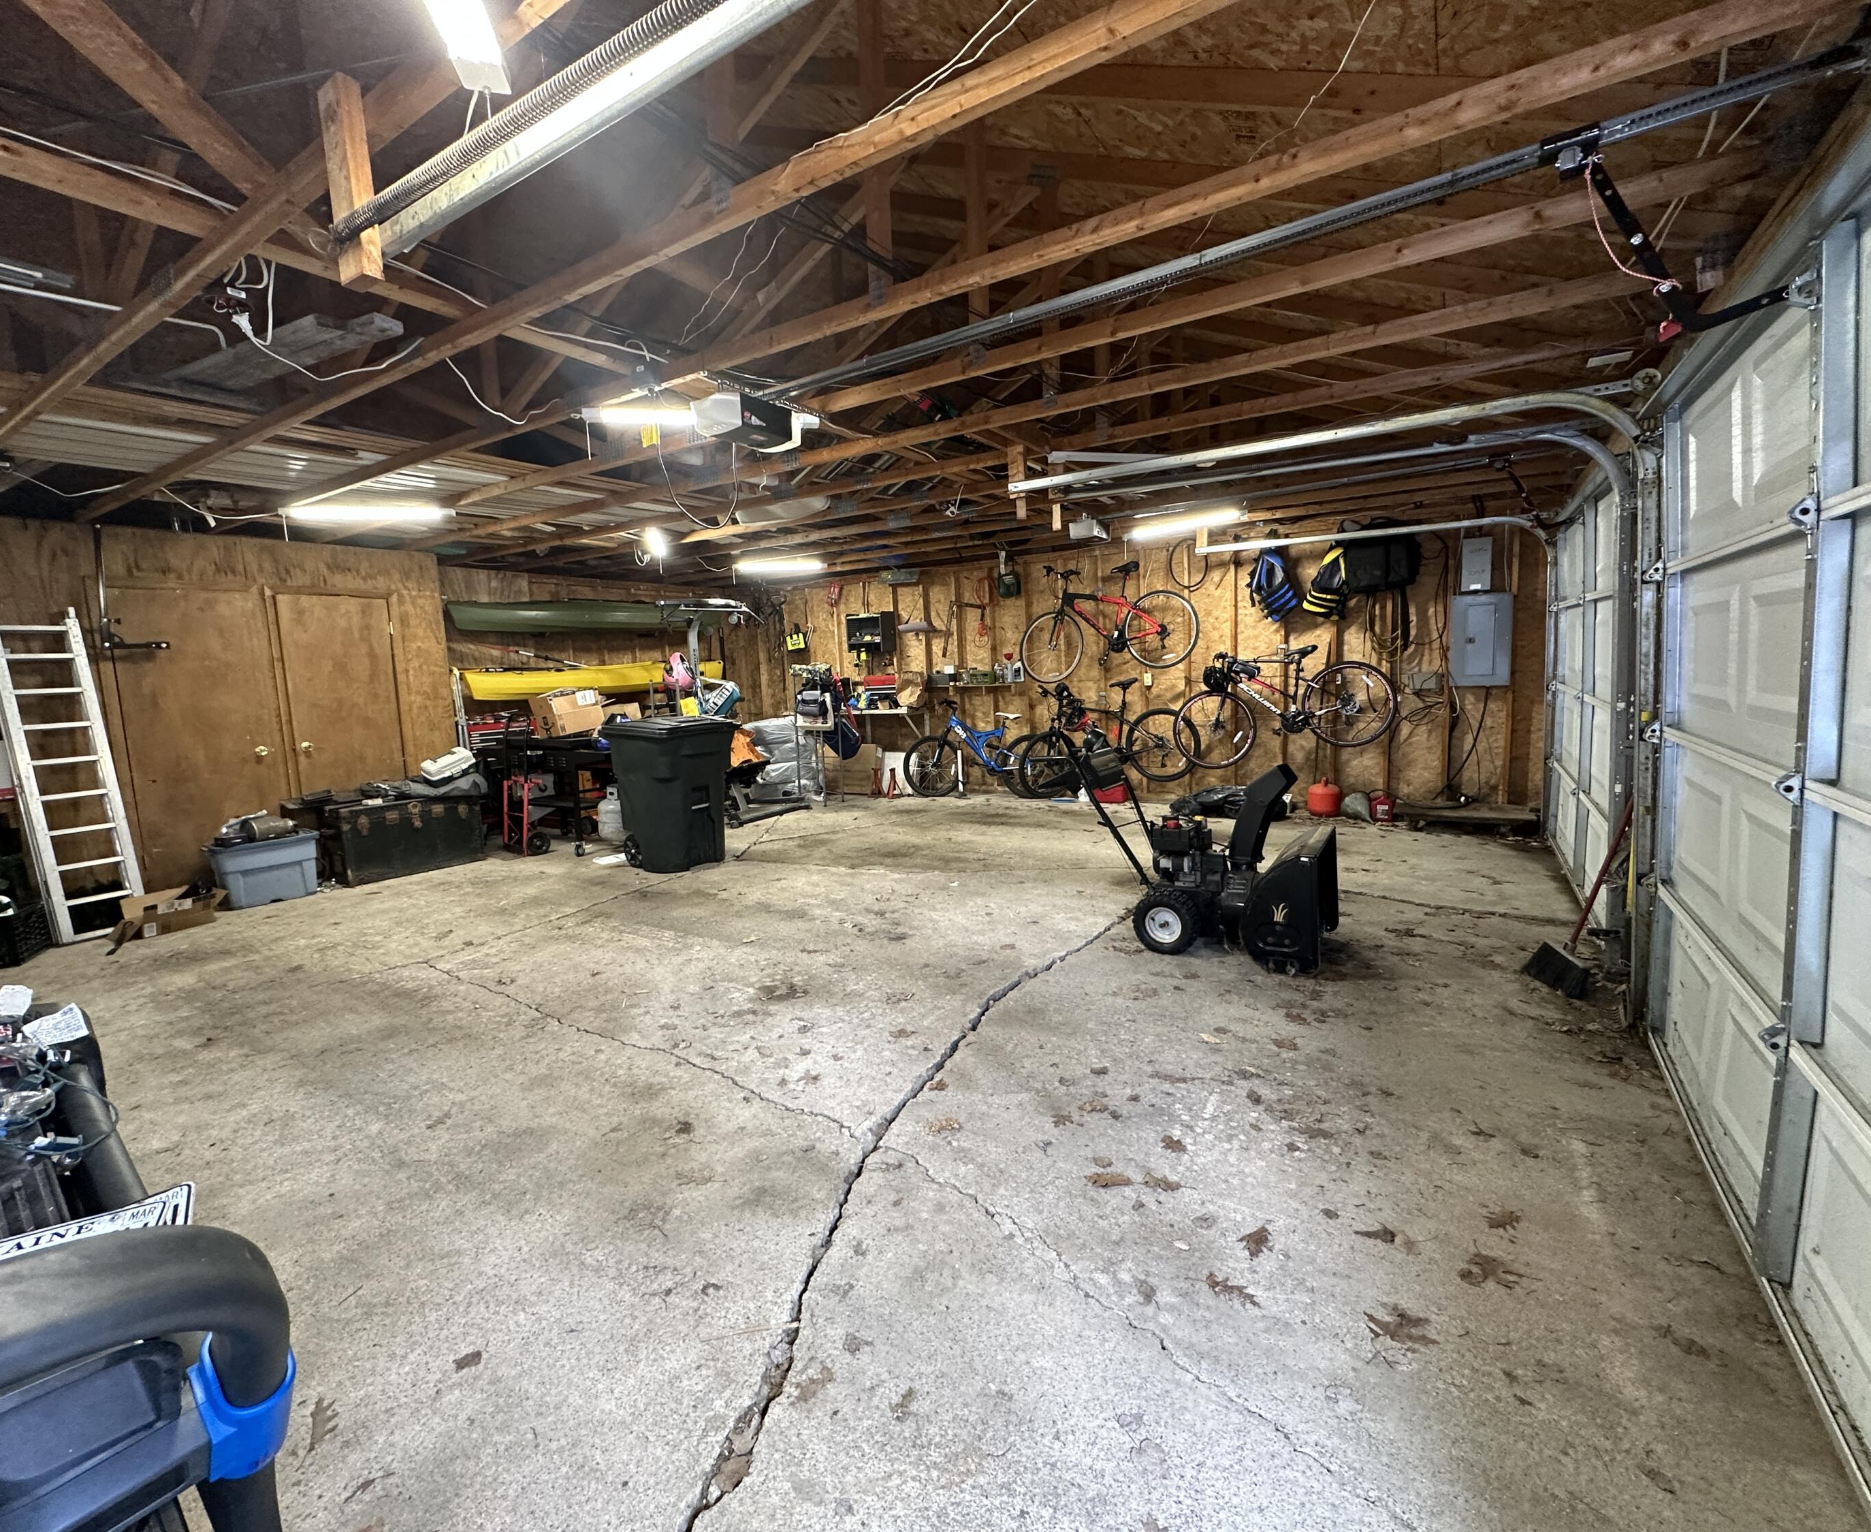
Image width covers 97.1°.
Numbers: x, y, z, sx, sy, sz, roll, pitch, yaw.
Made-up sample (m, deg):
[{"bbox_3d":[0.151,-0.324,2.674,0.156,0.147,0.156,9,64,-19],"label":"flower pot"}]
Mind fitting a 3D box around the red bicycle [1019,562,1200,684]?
[{"bbox_3d":[1.547,-1.345,7.649,1.760,1.030,0.620,-4,4,36],"label":"red bicycle"}]

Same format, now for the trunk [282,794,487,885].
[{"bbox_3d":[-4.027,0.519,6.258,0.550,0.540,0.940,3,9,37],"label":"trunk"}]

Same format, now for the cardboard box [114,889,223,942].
[{"bbox_3d":[-4.650,0.882,5.011,0.300,0.210,0.430,-1,6,20],"label":"cardboard box"}]

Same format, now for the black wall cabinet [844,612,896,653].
[{"bbox_3d":[-0.703,-1.484,9.247,0.470,0.430,0.260,1,8,32],"label":"black wall cabinet"}]

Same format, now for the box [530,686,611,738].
[{"bbox_3d":[-3.394,-0.475,7.665,0.340,0.335,0.490,2,15,34],"label":"box"}]

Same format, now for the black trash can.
[{"bbox_3d":[-1.971,0.202,6.214,0.730,1.060,0.660,1,7,32],"label":"black trash can"}]

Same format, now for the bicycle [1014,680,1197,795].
[{"bbox_3d":[1.579,-0.202,7.845,1.820,1.150,0.600,1,7,32],"label":"bicycle"}]

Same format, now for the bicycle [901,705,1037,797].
[{"bbox_3d":[0.495,-0.171,8.652,1.730,1.020,0.580,0,7,25],"label":"bicycle"}]

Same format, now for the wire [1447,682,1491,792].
[{"bbox_3d":[4.157,-0.199,6.453,0.260,0.840,0.080,1,7,32],"label":"wire"}]

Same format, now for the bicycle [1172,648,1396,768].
[{"bbox_3d":[2.832,-0.534,6.883,1.740,0.965,0.600,-12,0,35],"label":"bicycle"}]

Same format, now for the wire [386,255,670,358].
[{"bbox_3d":[-1.291,-1.457,2.745,0.070,0.090,1.020,2,8,32],"label":"wire"}]

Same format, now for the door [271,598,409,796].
[{"bbox_3d":[-4.487,-0.255,6.360,0.050,2.040,0.760,1,7,32],"label":"door"}]

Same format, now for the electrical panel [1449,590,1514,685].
[{"bbox_3d":[4.252,-0.979,6.431,0.380,0.705,0.090,2,8,32],"label":"electrical panel"}]

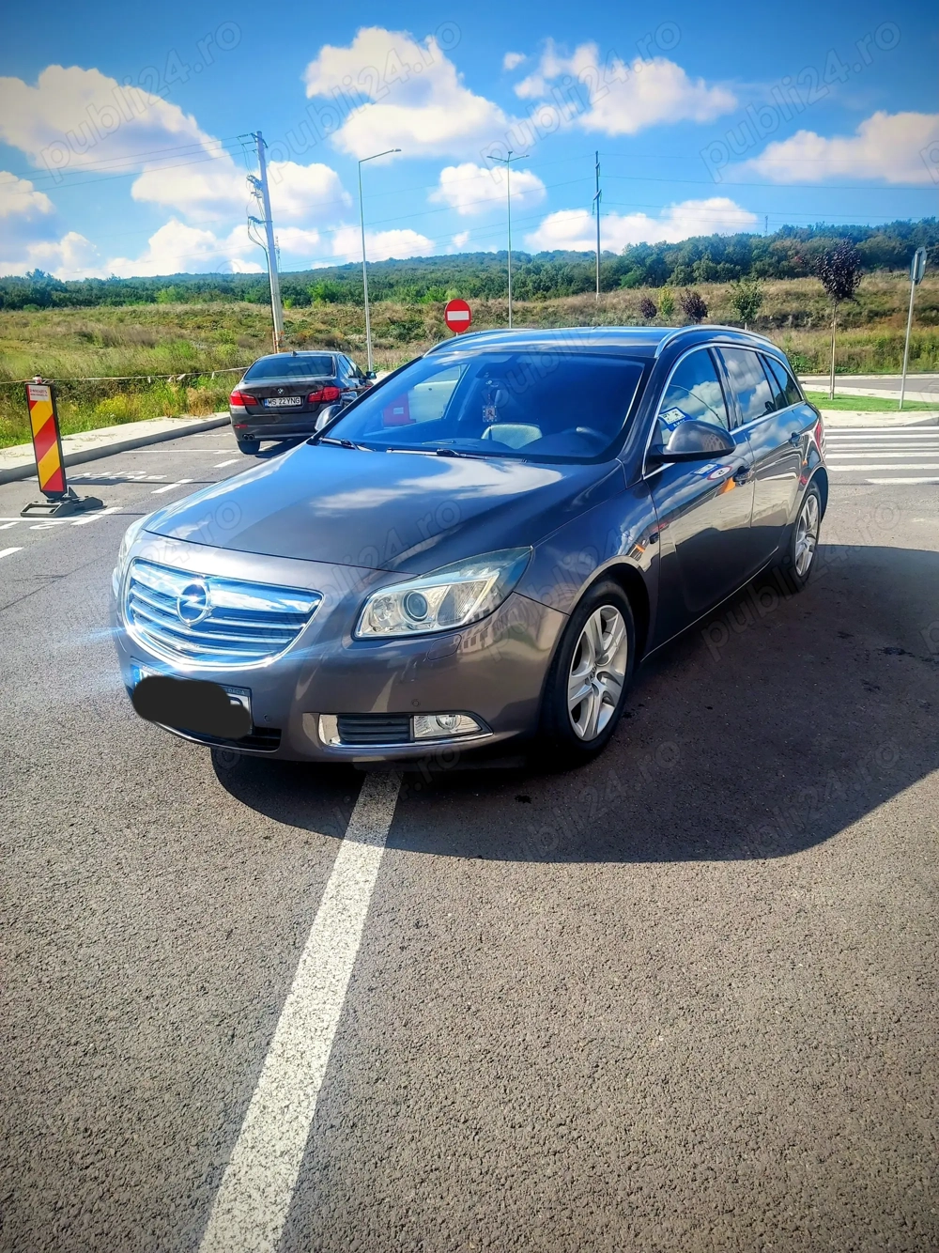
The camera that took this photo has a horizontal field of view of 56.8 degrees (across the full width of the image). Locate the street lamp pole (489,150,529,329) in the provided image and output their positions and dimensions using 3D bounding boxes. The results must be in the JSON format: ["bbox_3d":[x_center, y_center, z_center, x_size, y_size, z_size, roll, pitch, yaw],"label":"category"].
[{"bbox_3d":[2.134,-19.002,46.395,2.100,11.200,1.800,-1,17,0],"label":"street lamp pole"}]

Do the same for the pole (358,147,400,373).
[{"bbox_3d":[-4.737,-20.118,48.916,2.500,12.000,0.350,-1,17,0],"label":"pole"}]

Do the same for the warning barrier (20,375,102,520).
[{"bbox_3d":[-4.067,-1.751,8.437,0.420,1.250,0.750,2,18,11],"label":"warning barrier"}]

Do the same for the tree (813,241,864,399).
[{"bbox_3d":[9.317,-7.801,22.200,1.300,3.860,1.300,-1,17,0],"label":"tree"}]

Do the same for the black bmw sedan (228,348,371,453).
[{"bbox_3d":[-2.731,-3.889,14.823,1.920,1.470,4.900,-1,17,-1],"label":"black bmw sedan"}]

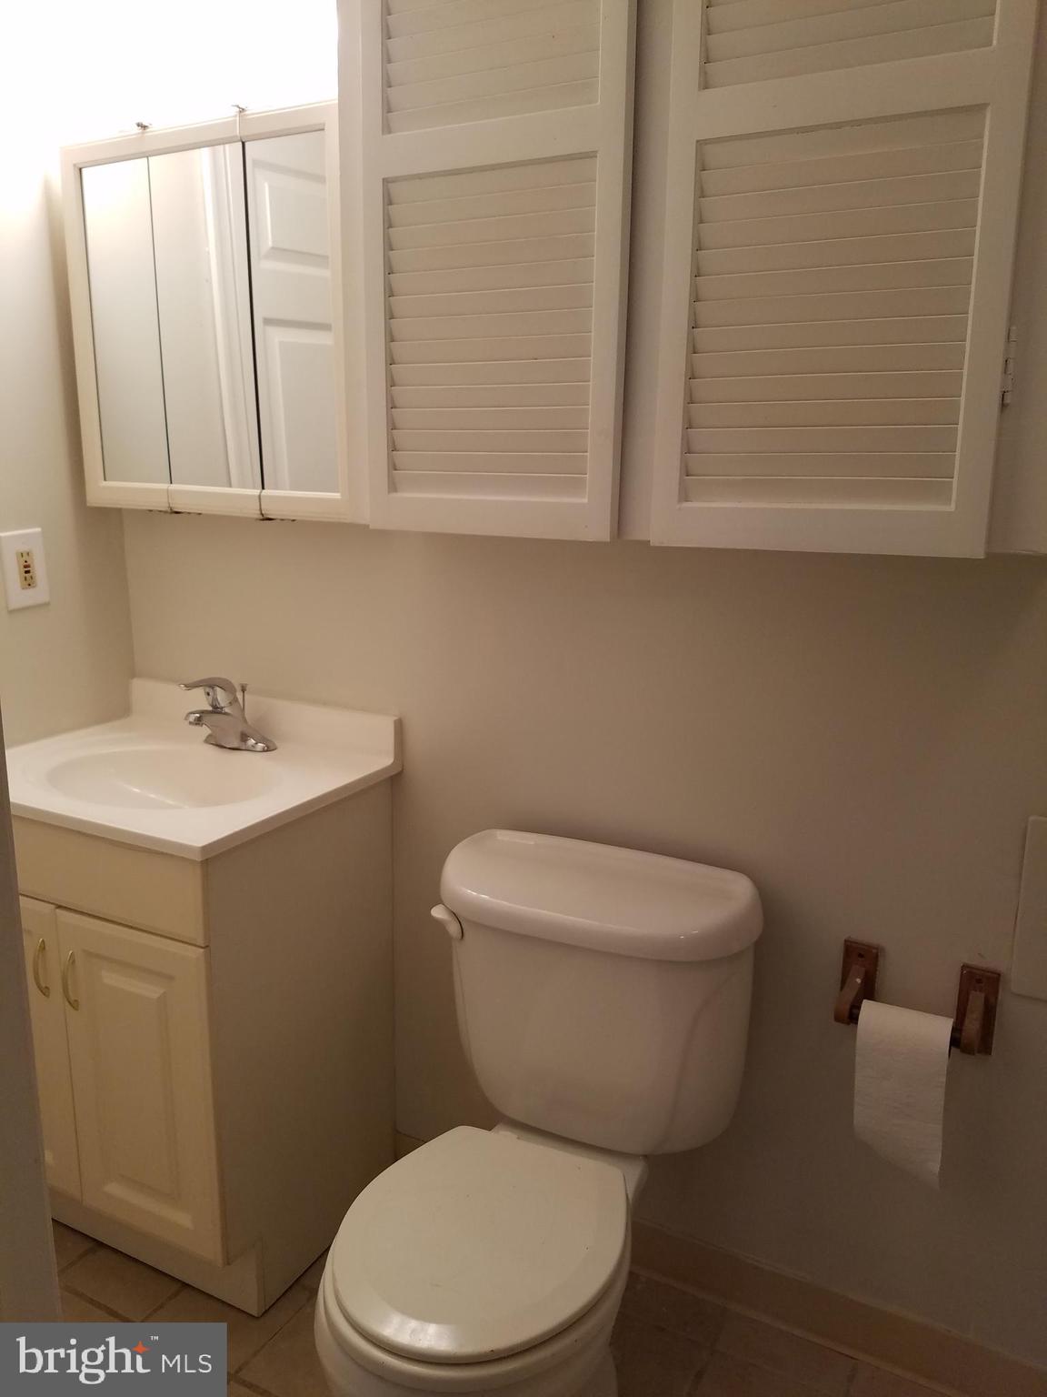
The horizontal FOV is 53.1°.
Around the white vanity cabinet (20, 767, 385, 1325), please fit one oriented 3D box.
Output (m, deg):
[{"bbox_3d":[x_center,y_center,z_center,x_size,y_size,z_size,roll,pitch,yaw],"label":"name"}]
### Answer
[{"bbox_3d":[-0.608,0.525,1.850,0.609,0.802,0.452,7,14,26],"label":"white vanity cabinet"}]

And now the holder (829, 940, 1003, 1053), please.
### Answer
[{"bbox_3d":[0.528,0.428,1.427,0.204,0.122,0.104,7,14,26],"label":"holder"}]

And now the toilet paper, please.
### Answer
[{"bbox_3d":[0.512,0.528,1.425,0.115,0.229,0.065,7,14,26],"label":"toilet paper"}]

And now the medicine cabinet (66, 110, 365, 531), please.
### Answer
[{"bbox_3d":[-0.487,-0.608,1.730,0.583,0.587,0.115,7,14,26],"label":"medicine cabinet"}]

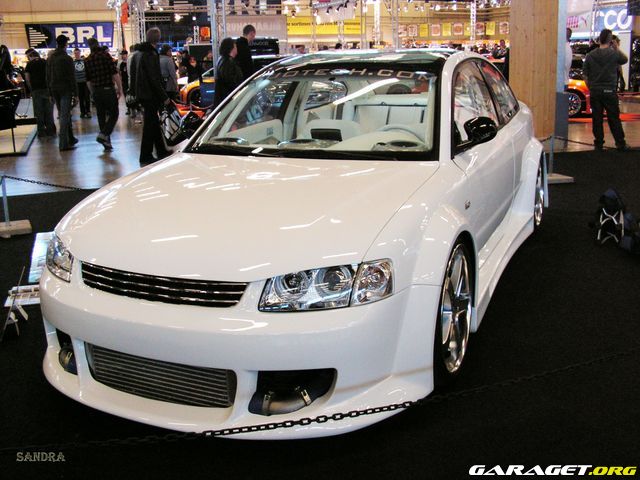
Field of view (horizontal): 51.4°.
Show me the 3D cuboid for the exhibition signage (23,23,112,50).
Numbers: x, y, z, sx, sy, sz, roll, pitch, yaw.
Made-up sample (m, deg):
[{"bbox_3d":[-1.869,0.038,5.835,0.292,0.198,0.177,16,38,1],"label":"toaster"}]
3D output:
[{"bbox_3d":[-8.280,-6.759,22.000,3.050,0.860,0.080,-5,15,-14],"label":"exhibition signage"}]

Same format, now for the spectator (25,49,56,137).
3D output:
[{"bbox_3d":[-5.352,-2.841,12.837,0.560,1.720,0.360,-7,15,-21],"label":"spectator"}]

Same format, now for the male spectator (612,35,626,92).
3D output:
[{"bbox_3d":[5.428,-2.936,12.414,0.520,1.680,0.340,5,16,23],"label":"male spectator"}]

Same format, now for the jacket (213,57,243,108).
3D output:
[{"bbox_3d":[-1.256,-2.188,9.292,0.340,0.740,0.500,3,15,17],"label":"jacket"}]

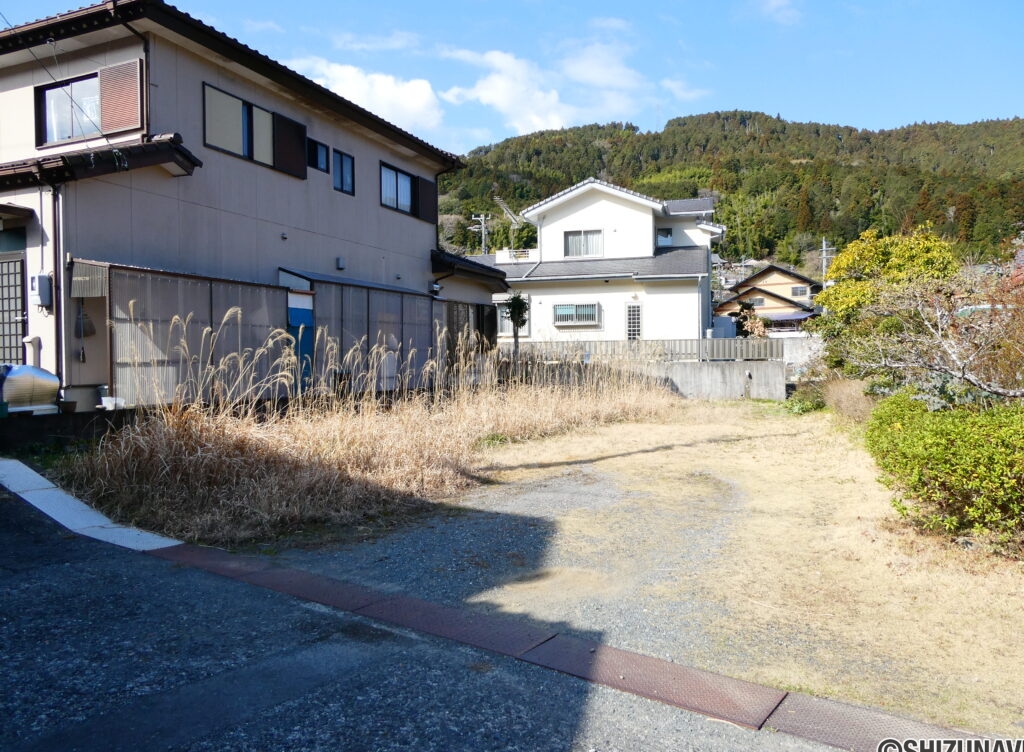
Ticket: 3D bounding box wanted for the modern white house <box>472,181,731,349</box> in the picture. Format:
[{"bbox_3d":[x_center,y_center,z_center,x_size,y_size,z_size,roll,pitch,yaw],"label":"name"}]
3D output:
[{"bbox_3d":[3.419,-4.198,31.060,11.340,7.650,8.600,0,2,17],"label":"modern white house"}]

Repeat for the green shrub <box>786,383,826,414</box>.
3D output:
[{"bbox_3d":[8.296,0.620,20.000,1.120,0.850,1.100,0,2,20],"label":"green shrub"}]

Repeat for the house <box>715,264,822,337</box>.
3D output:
[{"bbox_3d":[28.150,-7.409,75.057,9.716,8.200,10.000,1,2,38],"label":"house"}]

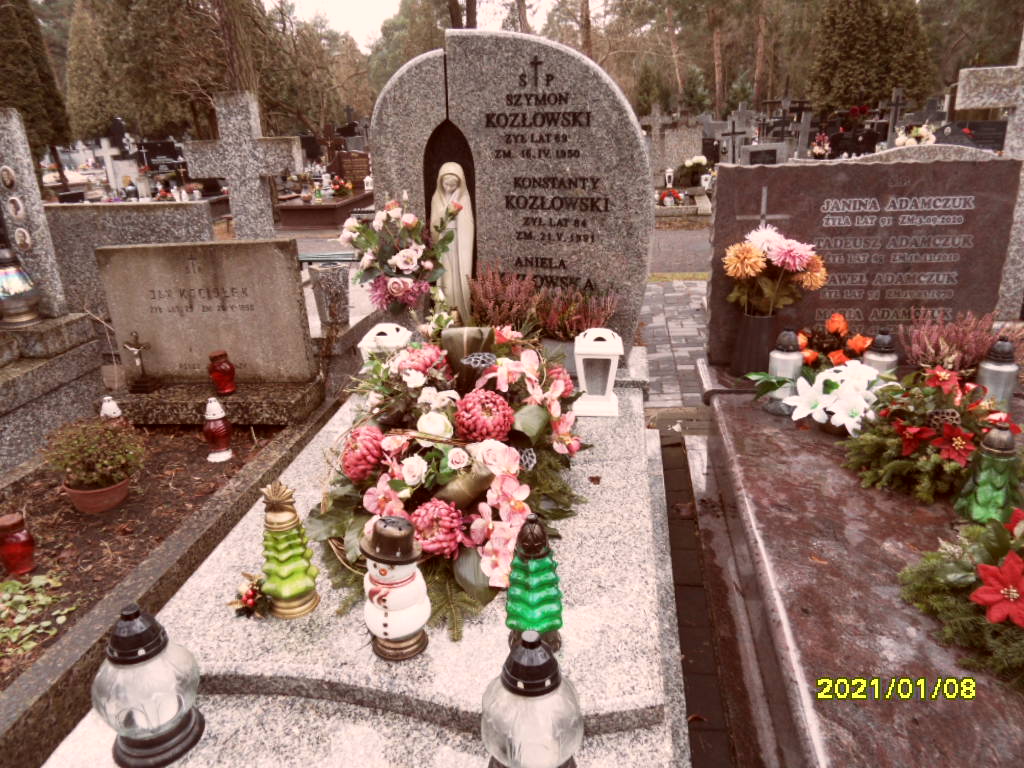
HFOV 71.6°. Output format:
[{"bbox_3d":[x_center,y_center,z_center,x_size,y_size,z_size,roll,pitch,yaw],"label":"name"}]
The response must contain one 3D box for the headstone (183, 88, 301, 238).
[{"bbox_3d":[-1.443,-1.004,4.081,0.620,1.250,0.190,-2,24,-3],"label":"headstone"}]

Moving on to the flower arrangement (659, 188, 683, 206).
[{"bbox_3d":[1.989,-2.355,8.911,0.300,0.220,0.240,2,24,5],"label":"flower arrangement"}]

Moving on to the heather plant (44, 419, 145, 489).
[{"bbox_3d":[-1.469,0.221,2.520,0.320,0.220,0.310,2,24,5],"label":"heather plant"}]

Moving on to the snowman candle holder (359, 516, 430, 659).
[{"bbox_3d":[-0.195,0.338,1.189,0.108,0.237,0.108,1,21,9],"label":"snowman candle holder"}]

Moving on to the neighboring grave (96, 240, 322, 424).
[{"bbox_3d":[-1.096,-0.189,2.637,0.680,0.630,0.270,1,21,9],"label":"neighboring grave"}]

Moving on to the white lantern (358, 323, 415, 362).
[{"bbox_3d":[-0.409,-0.077,2.320,0.155,0.270,0.155,2,24,7],"label":"white lantern"}]

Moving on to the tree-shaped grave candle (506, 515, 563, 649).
[{"bbox_3d":[0.041,0.360,1.340,0.105,0.270,0.105,2,24,7],"label":"tree-shaped grave candle"}]

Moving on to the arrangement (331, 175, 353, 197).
[{"bbox_3d":[-2.281,-2.656,9.500,0.290,0.290,0.270,1,21,9],"label":"arrangement"}]

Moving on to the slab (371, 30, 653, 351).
[{"bbox_3d":[0.001,-0.647,2.614,1.011,1.177,0.120,3,22,9],"label":"slab"}]

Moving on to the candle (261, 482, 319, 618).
[{"bbox_3d":[-0.412,0.296,1.299,0.106,0.250,0.104,1,21,9],"label":"candle"}]

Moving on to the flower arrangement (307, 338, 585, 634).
[{"bbox_3d":[-0.133,0.189,1.663,0.580,0.340,0.740,2,24,7],"label":"flower arrangement"}]

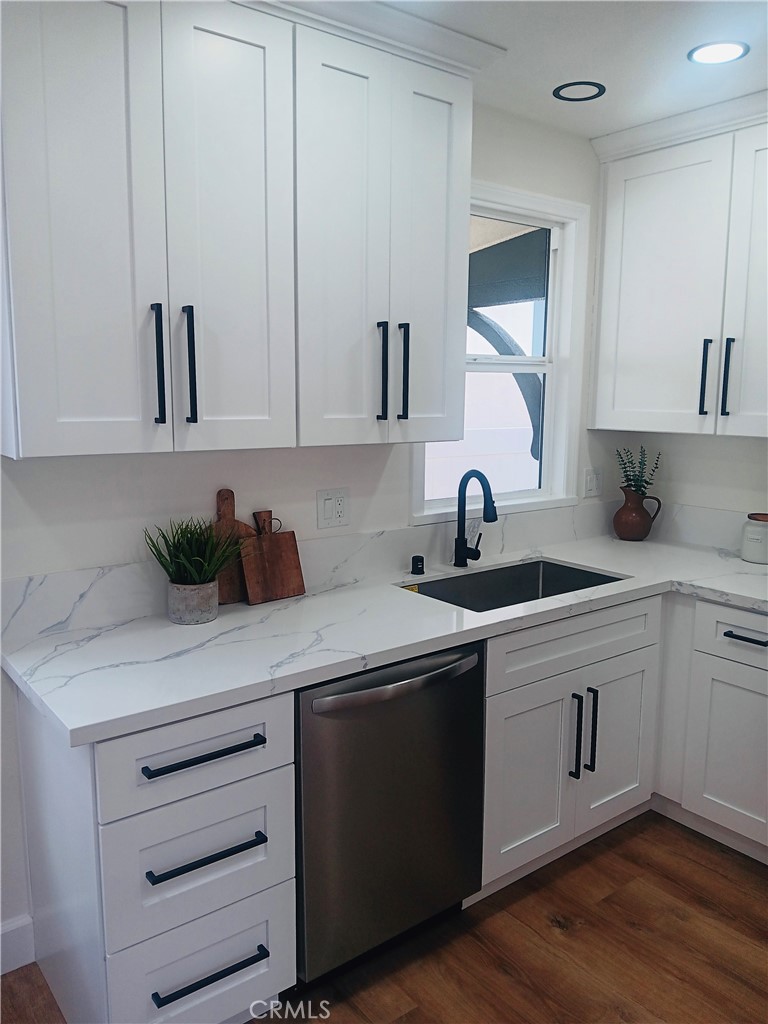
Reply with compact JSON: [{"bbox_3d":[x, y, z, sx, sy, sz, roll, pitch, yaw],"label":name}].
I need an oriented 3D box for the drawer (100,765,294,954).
[{"bbox_3d":[-0.539,0.706,1.861,0.443,0.281,0.525,-6,11,-37],"label":"drawer"}]

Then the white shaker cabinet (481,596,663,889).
[{"bbox_3d":[0.429,0.653,2.673,0.836,0.780,0.620,-6,11,-37],"label":"white shaker cabinet"}]

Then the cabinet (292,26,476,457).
[{"bbox_3d":[-0.088,-0.735,2.279,0.606,1.053,0.335,-6,11,-37],"label":"cabinet"}]

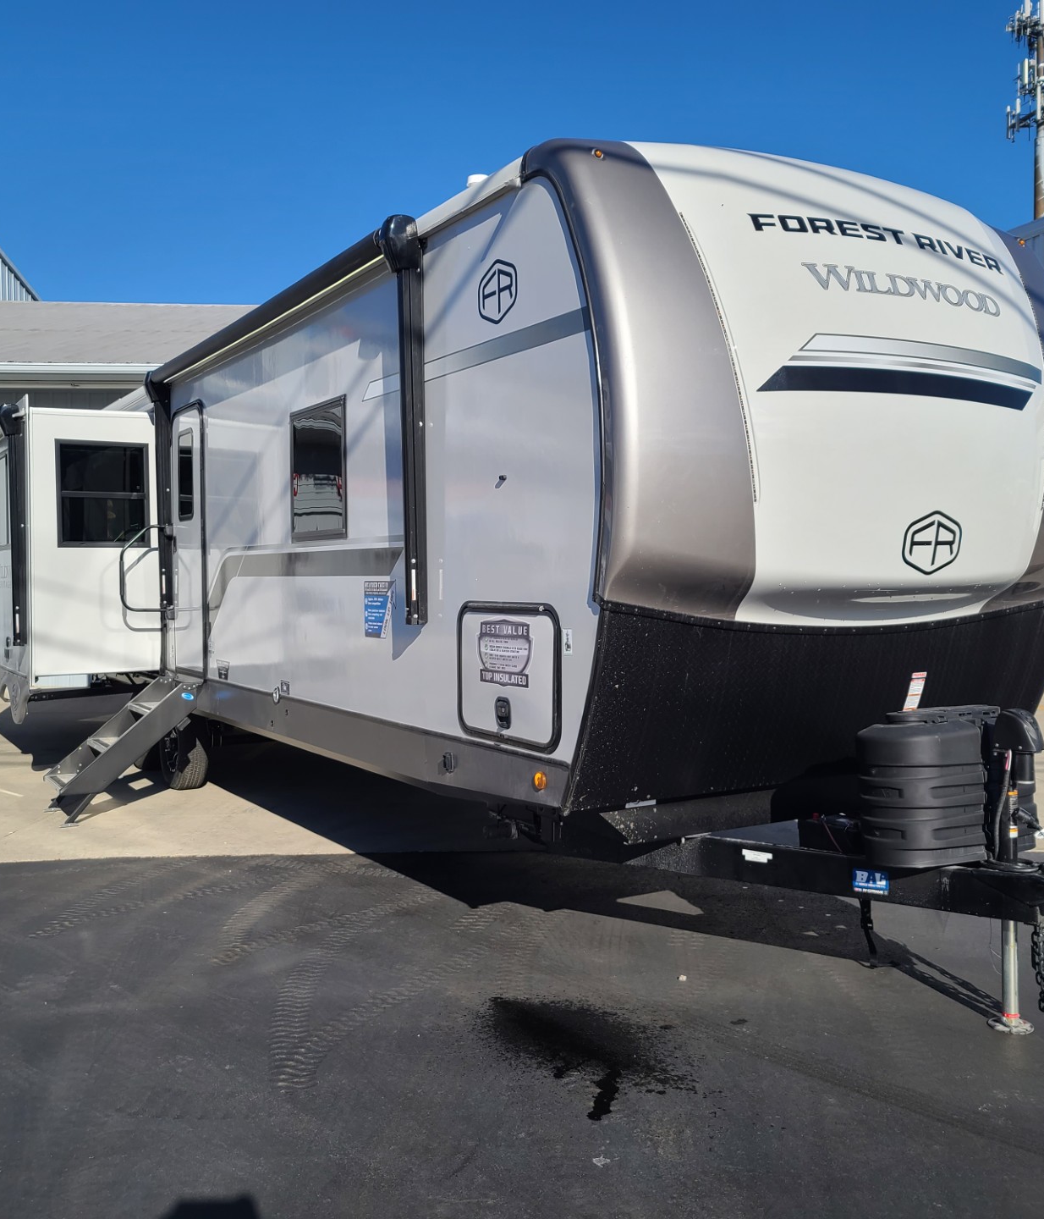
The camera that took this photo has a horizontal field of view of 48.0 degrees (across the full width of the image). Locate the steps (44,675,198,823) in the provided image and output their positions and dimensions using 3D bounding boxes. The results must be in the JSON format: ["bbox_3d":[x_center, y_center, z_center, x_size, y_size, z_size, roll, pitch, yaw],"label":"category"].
[{"bbox_3d":[-2.805,0.945,8.177,0.920,0.917,0.708,-1,2,-32],"label":"steps"}]

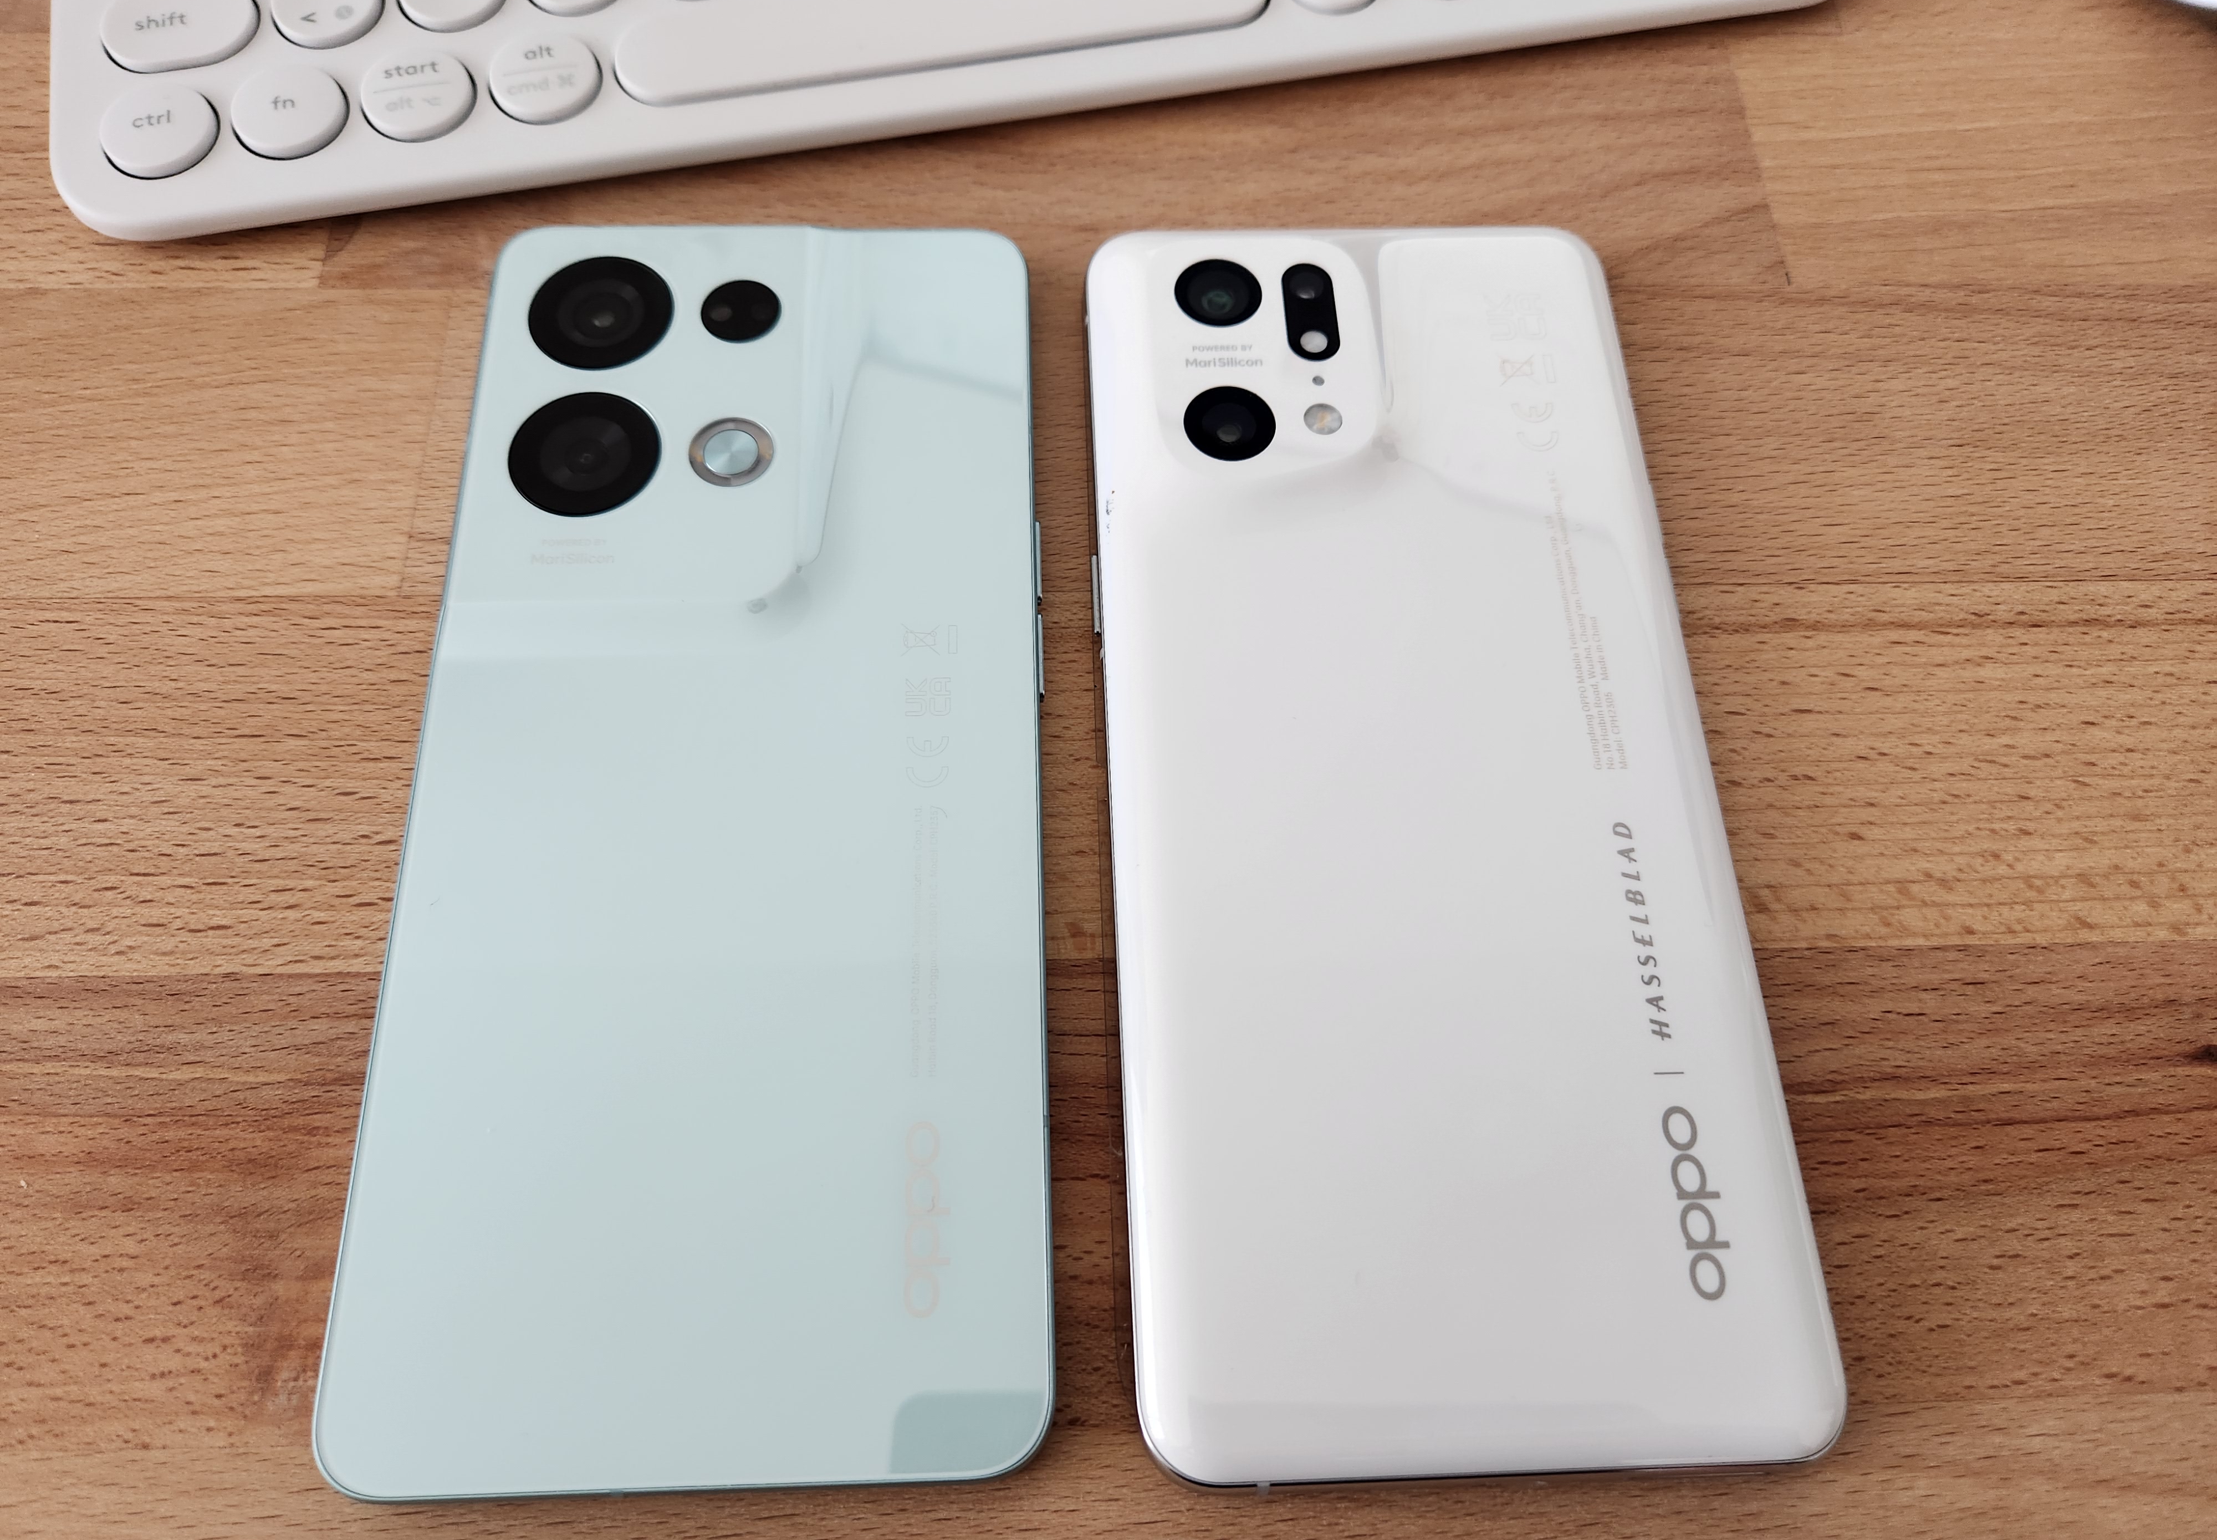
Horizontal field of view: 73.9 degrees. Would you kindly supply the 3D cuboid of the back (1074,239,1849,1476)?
[{"bbox_3d":[0.037,-0.004,0.181,0.074,0.010,0.164,-2,66,-2],"label":"back"}]

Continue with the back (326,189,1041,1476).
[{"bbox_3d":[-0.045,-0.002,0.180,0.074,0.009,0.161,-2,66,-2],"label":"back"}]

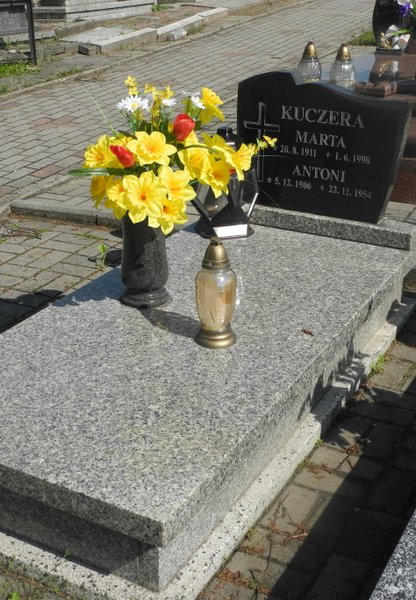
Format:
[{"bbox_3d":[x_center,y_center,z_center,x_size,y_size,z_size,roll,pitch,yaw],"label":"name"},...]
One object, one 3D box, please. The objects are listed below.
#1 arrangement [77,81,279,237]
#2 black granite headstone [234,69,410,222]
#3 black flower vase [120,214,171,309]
[{"bbox_3d":[-0.134,-0.414,2.605,0.630,0.465,0.480,13,27,25],"label":"arrangement"},{"bbox_3d":[0.434,-0.609,3.435,0.683,0.540,0.082,13,27,25],"label":"black granite headstone"},{"bbox_3d":[-0.199,-0.145,2.799,0.160,0.315,0.160,1,24,0],"label":"black flower vase"}]

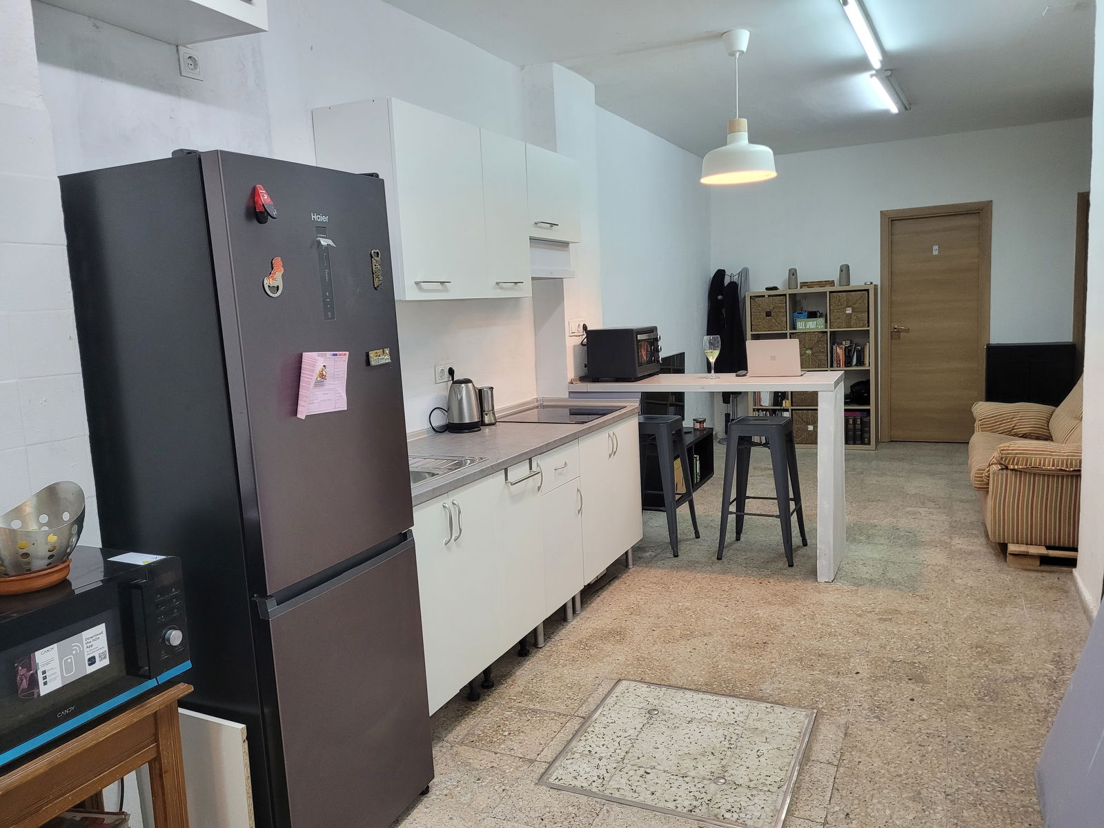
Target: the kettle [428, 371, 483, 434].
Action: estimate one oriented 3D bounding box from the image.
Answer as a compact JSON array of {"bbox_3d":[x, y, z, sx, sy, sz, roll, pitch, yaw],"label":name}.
[{"bbox_3d":[-0.409,-0.044,3.943,0.160,0.248,0.205,-3,8,4],"label":"kettle"}]

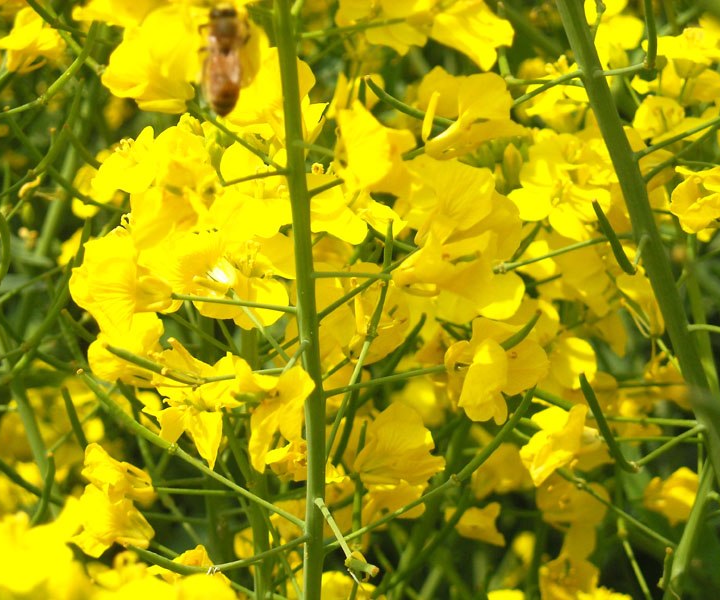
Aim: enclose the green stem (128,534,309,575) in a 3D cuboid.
[{"bbox_3d":[-0.018,0.032,0.307,0.023,0.005,0.003,-1,16,-17],"label":"green stem"}]

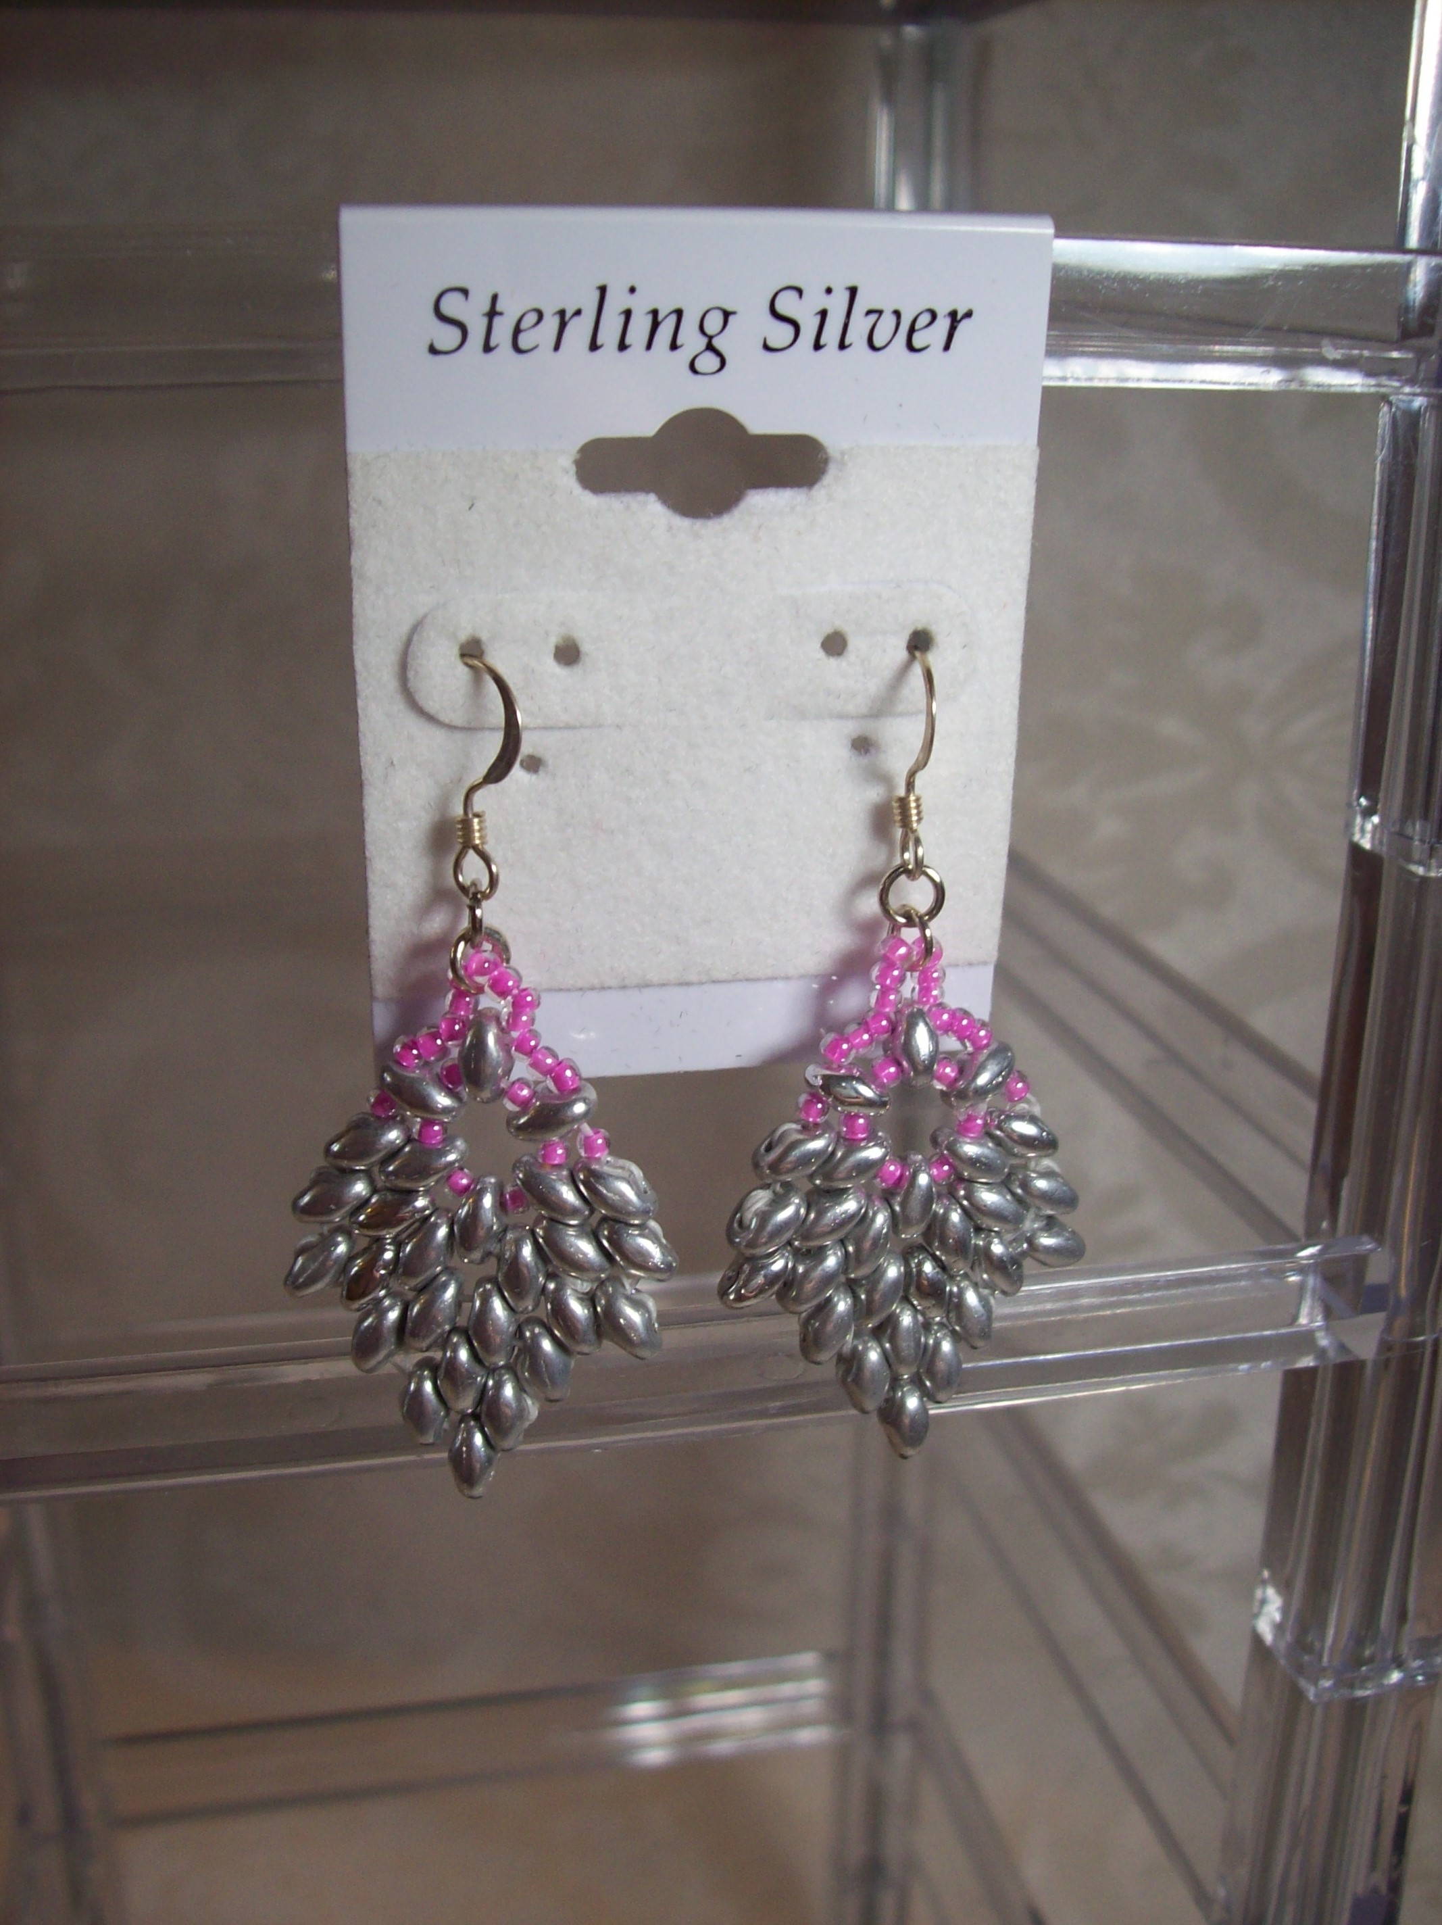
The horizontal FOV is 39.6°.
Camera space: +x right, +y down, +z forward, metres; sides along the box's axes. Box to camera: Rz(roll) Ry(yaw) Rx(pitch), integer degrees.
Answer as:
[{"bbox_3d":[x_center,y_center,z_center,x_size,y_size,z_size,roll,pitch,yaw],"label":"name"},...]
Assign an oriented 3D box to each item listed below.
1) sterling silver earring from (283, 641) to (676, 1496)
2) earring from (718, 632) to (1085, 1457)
[{"bbox_3d":[-0.014,0.008,0.115,0.023,0.052,0.009,4,21,7],"label":"sterling silver earring"},{"bbox_3d":[0.011,0.007,0.121,0.023,0.053,0.009,-4,21,-12],"label":"earring"}]

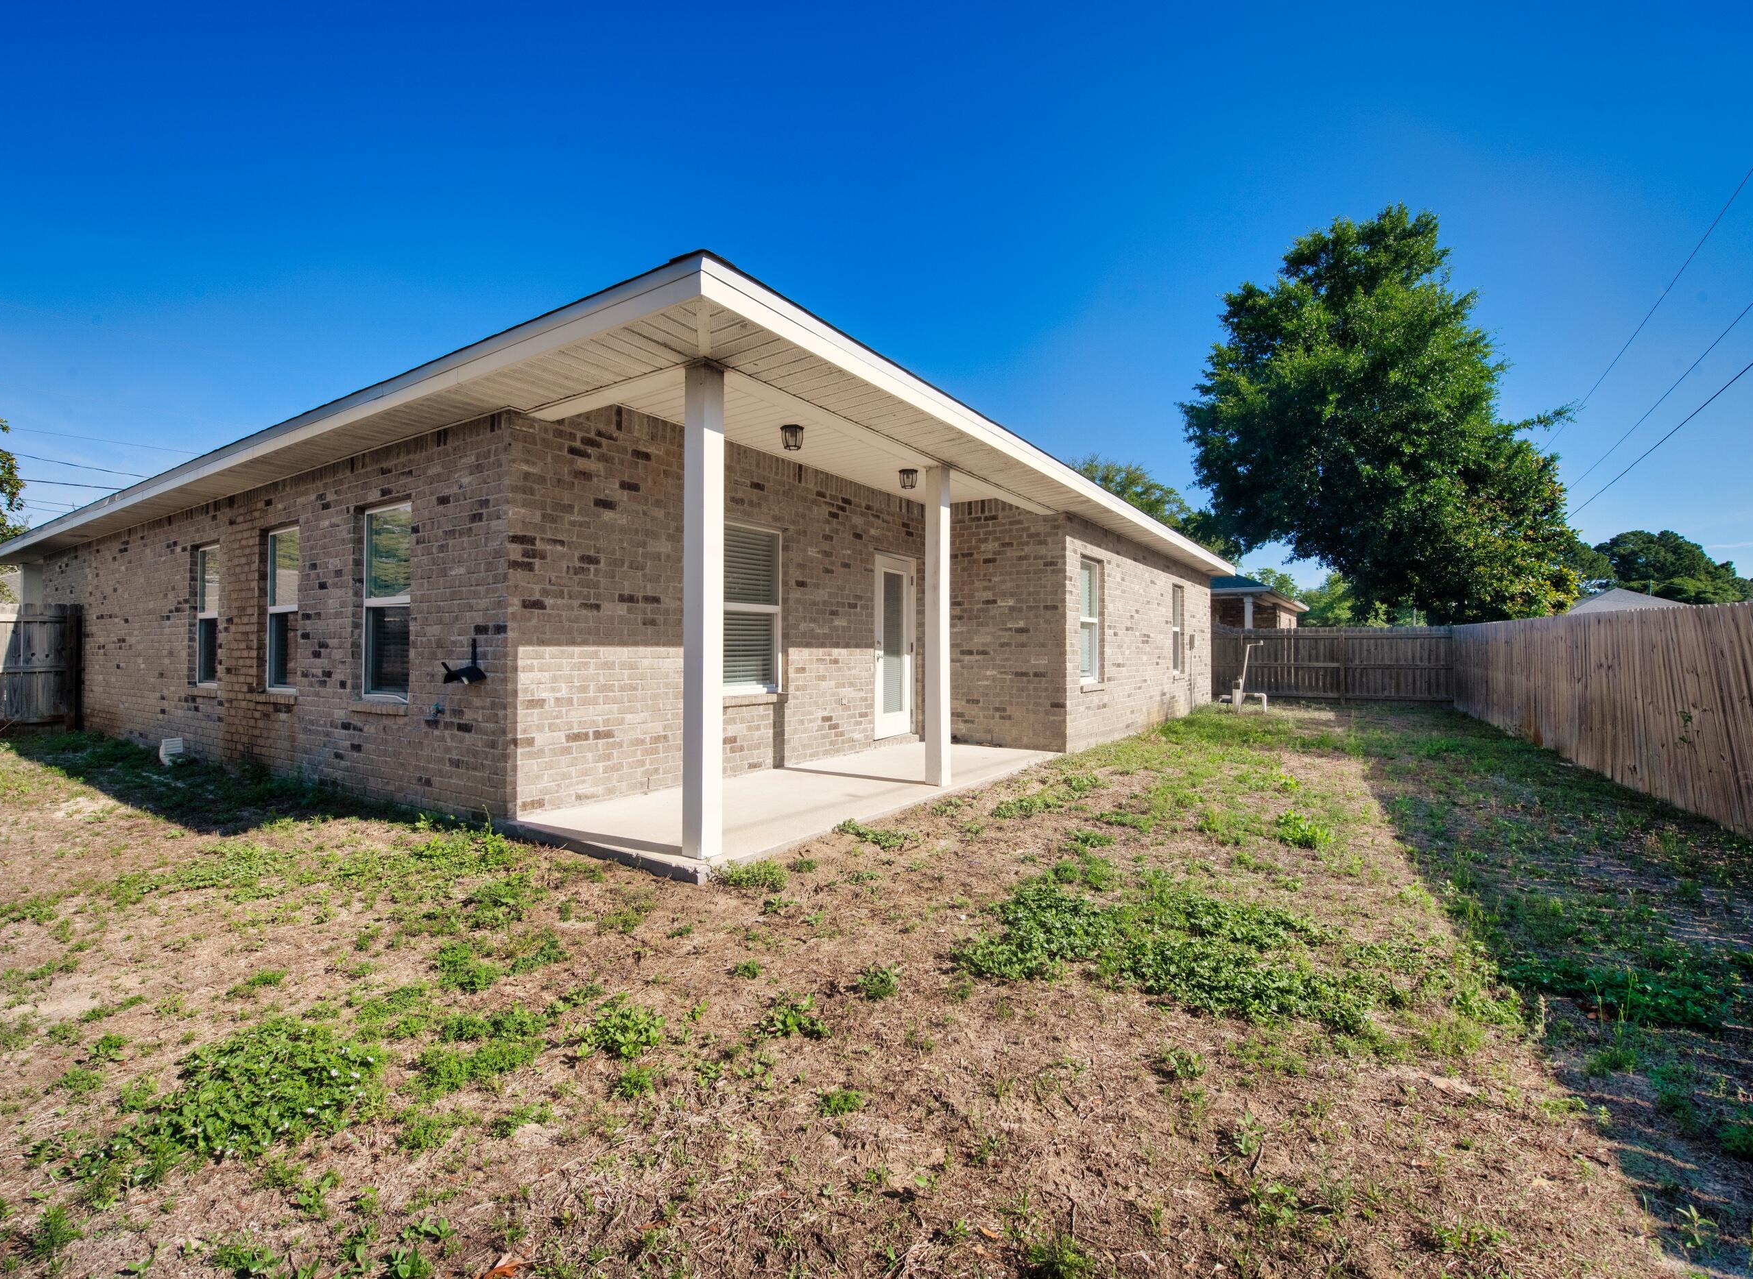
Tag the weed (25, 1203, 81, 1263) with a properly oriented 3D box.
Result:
[{"bbox_3d":[-1.776,1.282,1.613,0.078,0.082,0.086,0,-1,43],"label":"weed"}]

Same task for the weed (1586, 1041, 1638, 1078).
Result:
[{"bbox_3d":[2.374,1.358,2.411,0.130,0.078,0.110,-1,-1,44],"label":"weed"}]

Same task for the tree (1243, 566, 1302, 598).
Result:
[{"bbox_3d":[22.177,-1.167,42.015,3.800,5.864,3.800,0,-1,28],"label":"tree"}]

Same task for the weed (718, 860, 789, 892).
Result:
[{"bbox_3d":[-0.619,1.190,3.767,0.364,0.109,0.291,0,-1,-9],"label":"weed"}]

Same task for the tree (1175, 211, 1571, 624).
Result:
[{"bbox_3d":[16.528,-6.151,24.570,10.870,15.611,10.544,0,-1,34],"label":"tree"}]

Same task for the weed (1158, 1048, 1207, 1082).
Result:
[{"bbox_3d":[0.941,1.309,2.304,0.139,0.064,0.132,0,-1,22],"label":"weed"}]

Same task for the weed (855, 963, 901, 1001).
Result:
[{"bbox_3d":[0.005,1.240,2.704,0.175,0.103,0.158,0,-1,0],"label":"weed"}]

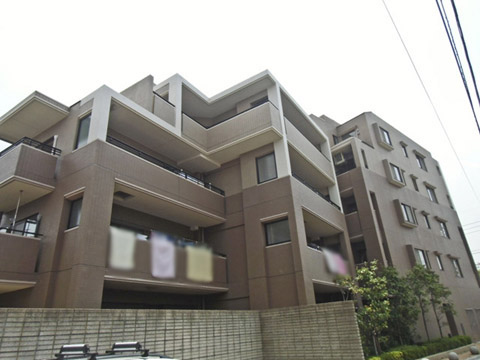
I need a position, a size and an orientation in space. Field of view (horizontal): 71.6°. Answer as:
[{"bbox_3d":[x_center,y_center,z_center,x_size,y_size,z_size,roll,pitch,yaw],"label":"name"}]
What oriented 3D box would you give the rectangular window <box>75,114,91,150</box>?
[{"bbox_3d":[-5.109,-1.641,11.014,0.763,1.197,0.115,-18,-28,29],"label":"rectangular window"}]

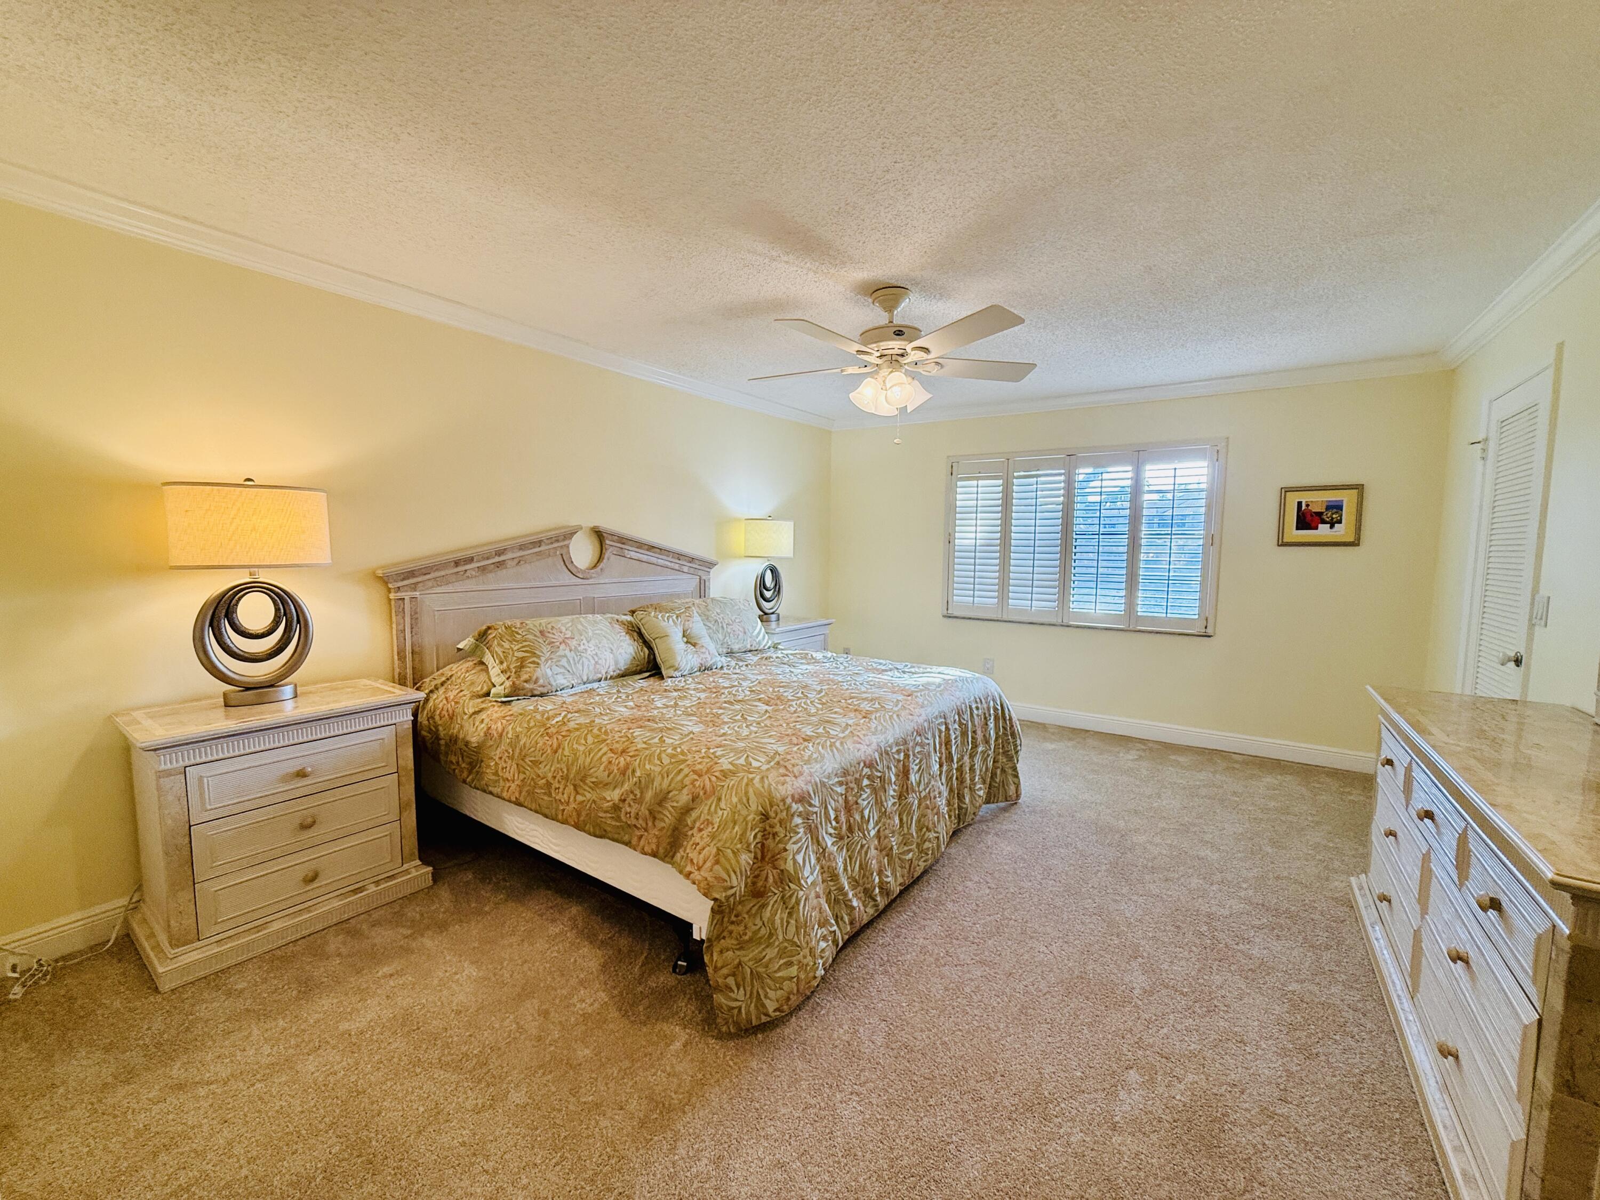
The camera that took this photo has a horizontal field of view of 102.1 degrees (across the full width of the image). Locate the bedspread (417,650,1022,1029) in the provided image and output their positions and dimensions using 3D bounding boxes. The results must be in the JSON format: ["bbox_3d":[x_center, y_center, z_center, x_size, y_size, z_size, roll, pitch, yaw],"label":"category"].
[{"bbox_3d":[-0.327,0.734,3.129,2.030,0.690,2.110,4,6,34],"label":"bedspread"}]

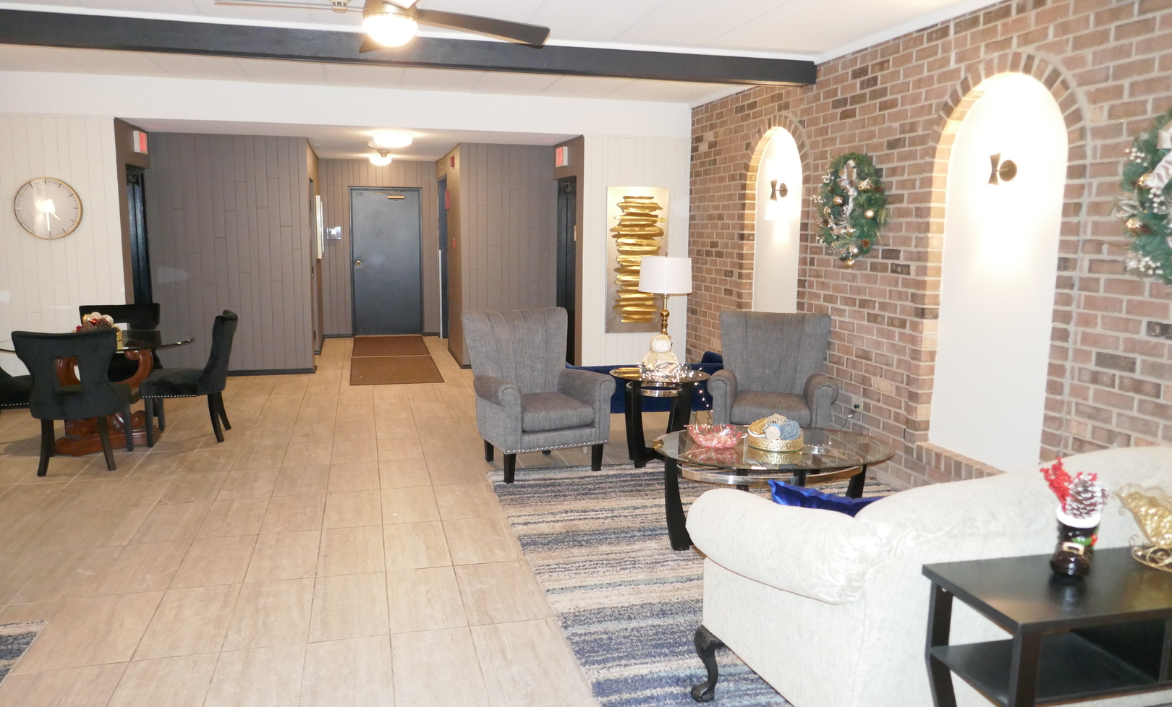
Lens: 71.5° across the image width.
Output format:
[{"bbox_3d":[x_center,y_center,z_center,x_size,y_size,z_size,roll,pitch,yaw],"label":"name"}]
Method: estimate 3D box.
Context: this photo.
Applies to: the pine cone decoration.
[{"bbox_3d":[1.453,0.419,2.370,0.110,0.135,0.110,-1,9,-15],"label":"pine cone decoration"}]

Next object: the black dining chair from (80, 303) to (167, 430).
[{"bbox_3d":[-3.591,0.106,6.302,0.580,0.920,0.600,-4,10,-27],"label":"black dining chair"}]

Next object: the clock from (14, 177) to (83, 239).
[{"bbox_3d":[-4.519,-1.220,6.847,0.511,0.511,0.050,-1,9,-15],"label":"clock"}]

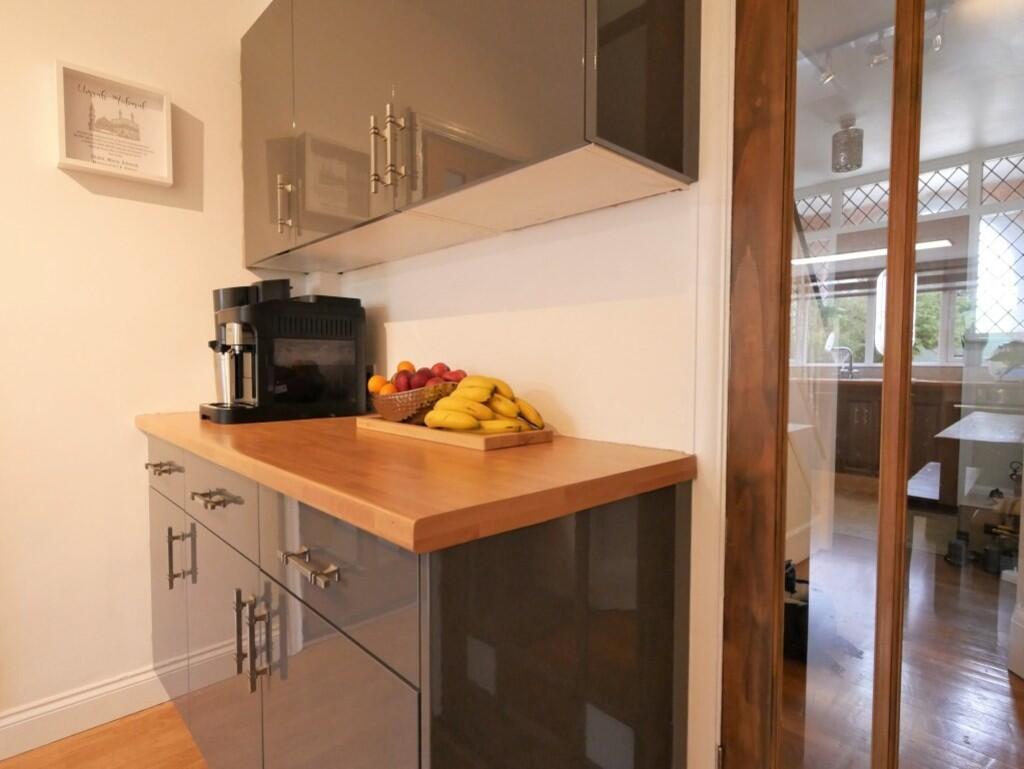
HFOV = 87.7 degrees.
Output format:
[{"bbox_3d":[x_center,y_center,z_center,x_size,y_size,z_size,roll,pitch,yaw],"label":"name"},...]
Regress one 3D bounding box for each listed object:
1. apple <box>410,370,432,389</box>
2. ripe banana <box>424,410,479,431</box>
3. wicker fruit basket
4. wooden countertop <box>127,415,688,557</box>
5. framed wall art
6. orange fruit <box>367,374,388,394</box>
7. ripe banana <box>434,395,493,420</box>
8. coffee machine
[{"bbox_3d":[-0.214,-0.012,1.261,0.055,0.053,0.055,0,2,0],"label":"apple"},{"bbox_3d":[-0.128,0.077,1.135,0.143,0.042,0.042,1,2,28],"label":"ripe banana"},{"bbox_3d":[-0.234,0.043,1.316,0.205,0.086,0.225,-2,3,-44],"label":"wicker fruit basket"},{"bbox_3d":[-0.407,0.127,1.284,0.590,0.038,1.500,-2,3,-44],"label":"wooden countertop"},{"bbox_3d":[-1.149,-0.746,1.548,0.265,0.270,0.055,-2,3,-41],"label":"framed wall art"},{"bbox_3d":[-0.342,0.000,1.352,0.051,0.050,0.051,-2,3,-44],"label":"orange fruit"},{"bbox_3d":[-0.101,0.052,1.127,0.155,0.043,0.045,13,8,27],"label":"ripe banana"},{"bbox_3d":[-0.657,-0.093,1.552,0.405,0.378,0.232,-2,3,-44],"label":"coffee machine"}]

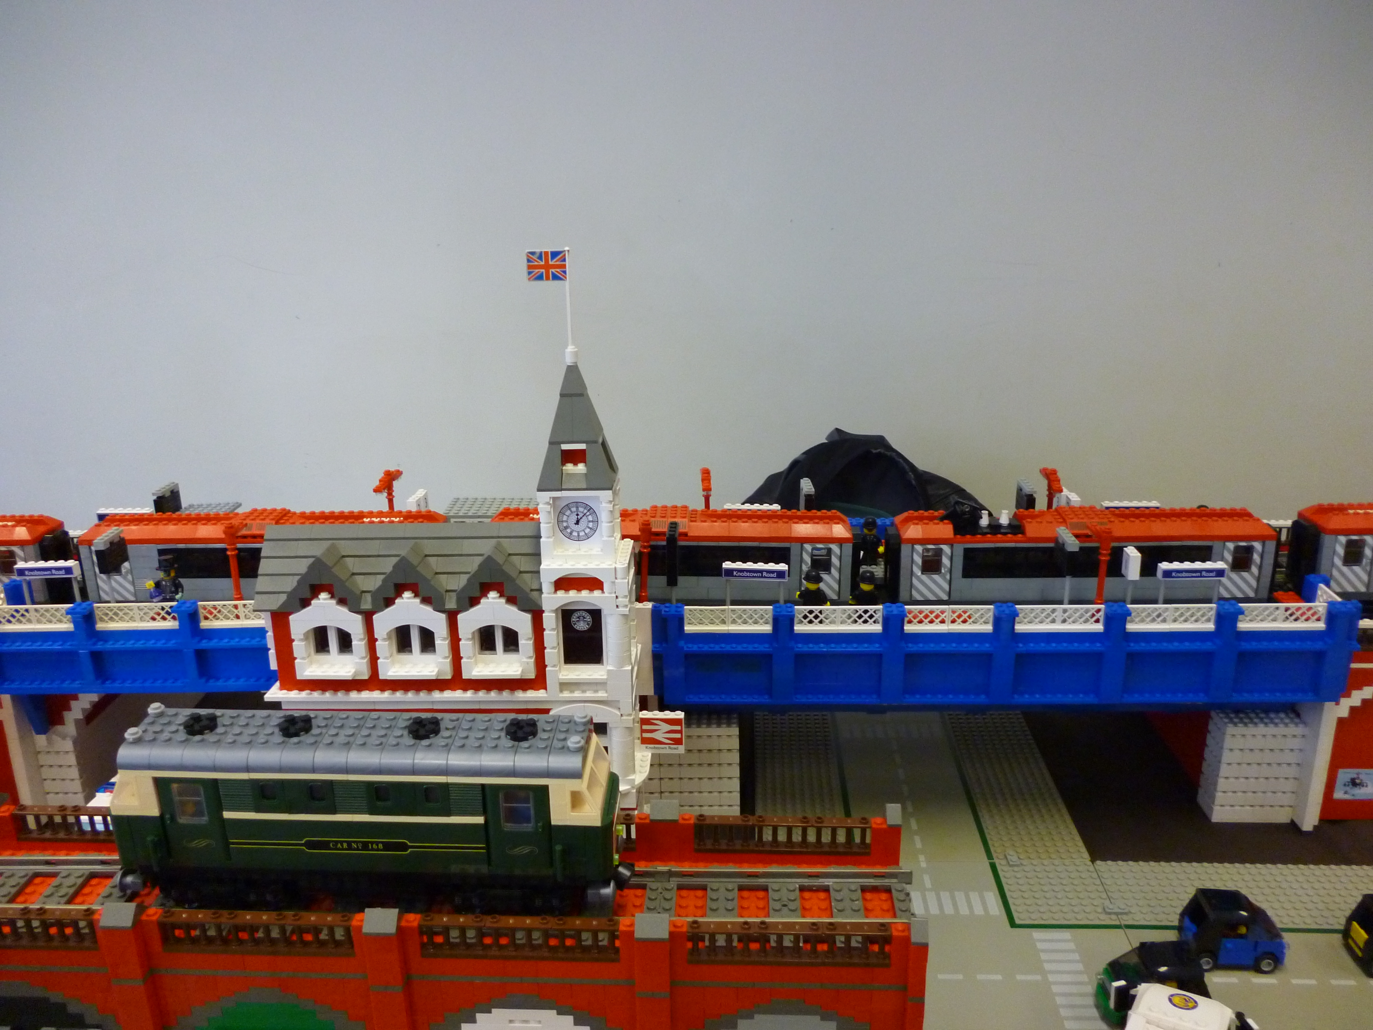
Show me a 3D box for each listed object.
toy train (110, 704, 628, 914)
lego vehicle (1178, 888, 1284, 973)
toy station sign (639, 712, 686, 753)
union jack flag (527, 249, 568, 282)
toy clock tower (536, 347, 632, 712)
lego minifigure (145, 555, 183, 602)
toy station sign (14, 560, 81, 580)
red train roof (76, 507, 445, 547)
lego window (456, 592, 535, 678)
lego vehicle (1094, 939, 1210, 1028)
[{"bbox_3d":[-0.158,0.148,0.558,0.256,0.097,0.050,0,18,3],"label":"toy train"},{"bbox_3d":[0.368,0.280,0.748,0.063,0.041,0.035,0,18,3],"label":"lego vehicle"},{"bbox_3d":[-0.017,0.155,0.794,0.032,0.030,0.008,-1,18,1],"label":"toy station sign"},{"bbox_3d":[-0.086,-0.153,0.682,0.025,0.019,0.002,0,18,1],"label":"union jack flag"},{"bbox_3d":[-0.066,0.013,0.739,0.056,0.251,0.055,0,18,1],"label":"toy clock tower"},{"bbox_3d":[-0.406,0.058,0.865,0.027,0.045,0.015,-4,18,-10],"label":"lego minifigure"},{"bbox_3d":[-0.512,0.043,0.890,0.048,0.011,0.008,0,18,1],"label":"toy station sign"},{"bbox_3d":[-0.348,0.007,0.918,0.288,0.018,0.048,-1,18,0],"label":"red train roof"},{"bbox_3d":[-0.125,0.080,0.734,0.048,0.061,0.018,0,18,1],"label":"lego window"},{"bbox_3d":[0.296,0.297,0.696,0.063,0.041,0.035,-2,18,-3],"label":"lego vehicle"}]

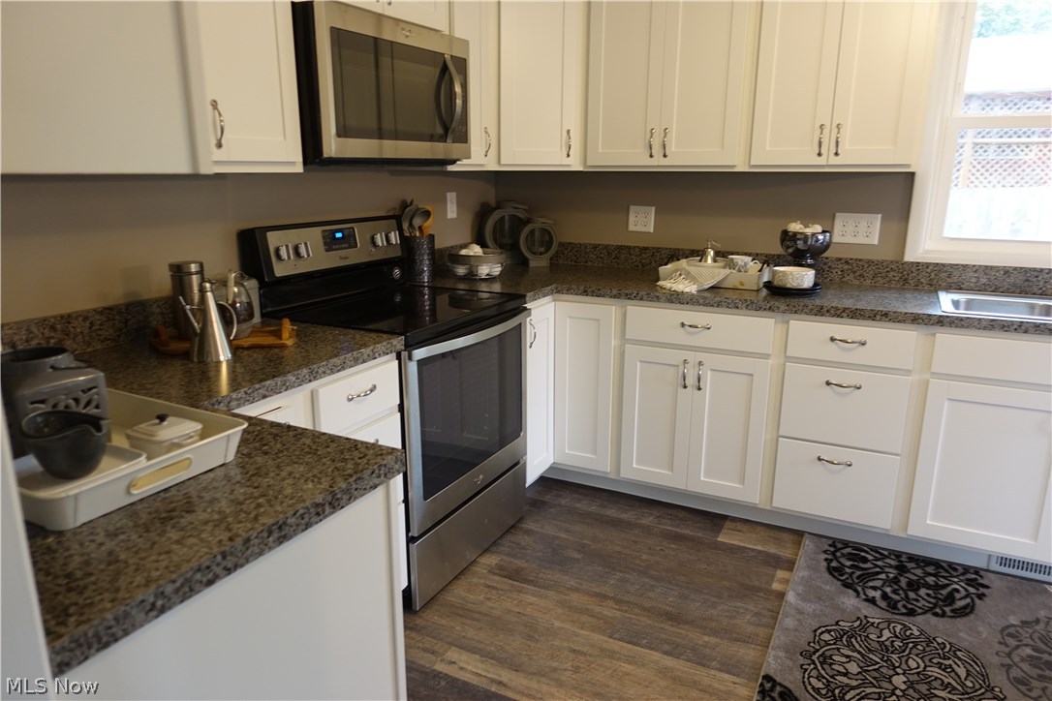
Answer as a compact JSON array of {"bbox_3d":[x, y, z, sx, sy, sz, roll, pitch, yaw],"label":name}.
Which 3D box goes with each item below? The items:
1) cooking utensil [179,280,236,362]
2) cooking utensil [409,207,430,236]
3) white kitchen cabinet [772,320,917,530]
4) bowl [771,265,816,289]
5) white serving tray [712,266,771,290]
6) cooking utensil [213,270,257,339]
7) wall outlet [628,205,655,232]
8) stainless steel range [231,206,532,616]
[{"bbox_3d":[-0.794,-0.078,1.756,0.142,0.202,0.092,-7,16,-24],"label":"cooking utensil"},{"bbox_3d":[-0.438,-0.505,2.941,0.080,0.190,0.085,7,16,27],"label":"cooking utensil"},{"bbox_3d":[1.245,0.198,2.727,0.430,0.750,0.600,7,16,27],"label":"white kitchen cabinet"},{"bbox_3d":[1.031,-0.281,2.695,0.165,0.067,0.165,7,16,27],"label":"bowl"},{"bbox_3d":[0.800,-0.324,2.937,0.400,0.072,0.295,7,16,27],"label":"white serving tray"},{"bbox_3d":[-0.801,-0.124,1.917,0.105,0.172,0.115,-6,16,-22],"label":"cooking utensil"},{"bbox_3d":[0.541,-0.614,3.281,0.120,0.117,0.012,7,16,27],"label":"wall outlet"},{"bbox_3d":[-0.432,0.146,2.547,0.680,1.190,0.752,7,16,27],"label":"stainless steel range"}]

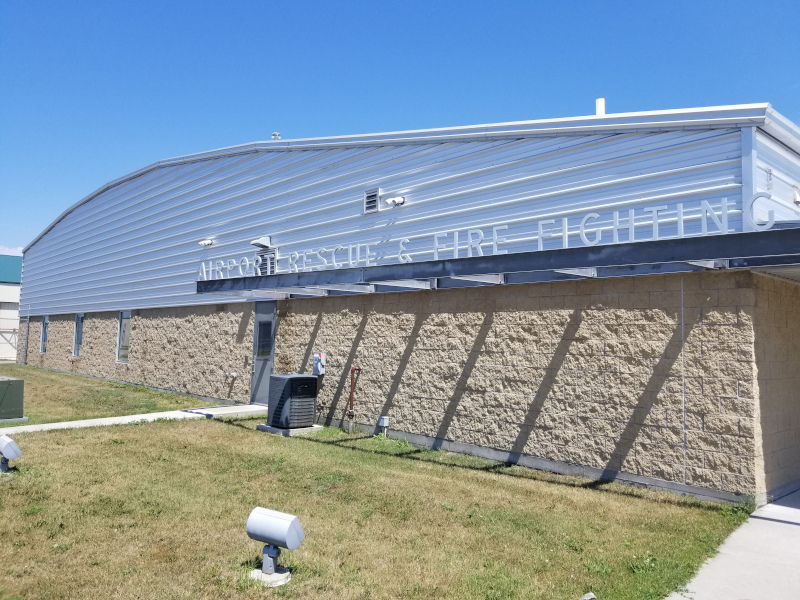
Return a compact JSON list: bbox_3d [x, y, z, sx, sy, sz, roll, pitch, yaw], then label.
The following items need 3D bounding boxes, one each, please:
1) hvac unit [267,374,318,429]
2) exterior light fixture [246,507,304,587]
[{"bbox_3d":[-2.012,1.873,11.280,0.680,0.930,0.680,-2,-5,40],"label":"hvac unit"},{"bbox_3d":[-0.920,1.796,4.396,0.390,0.490,0.290,-2,-5,35],"label":"exterior light fixture"}]

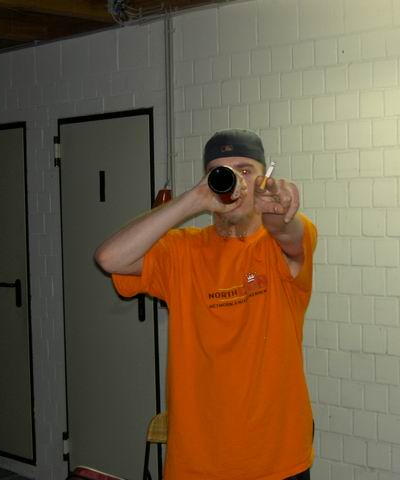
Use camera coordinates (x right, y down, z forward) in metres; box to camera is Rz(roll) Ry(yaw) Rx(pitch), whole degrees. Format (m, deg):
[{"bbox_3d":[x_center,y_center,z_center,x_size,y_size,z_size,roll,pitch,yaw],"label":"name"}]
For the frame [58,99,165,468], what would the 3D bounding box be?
[{"bbox_3d":[-0.483,0.349,5.625,0.110,2.080,0.840,-4,3,-44],"label":"frame"}]

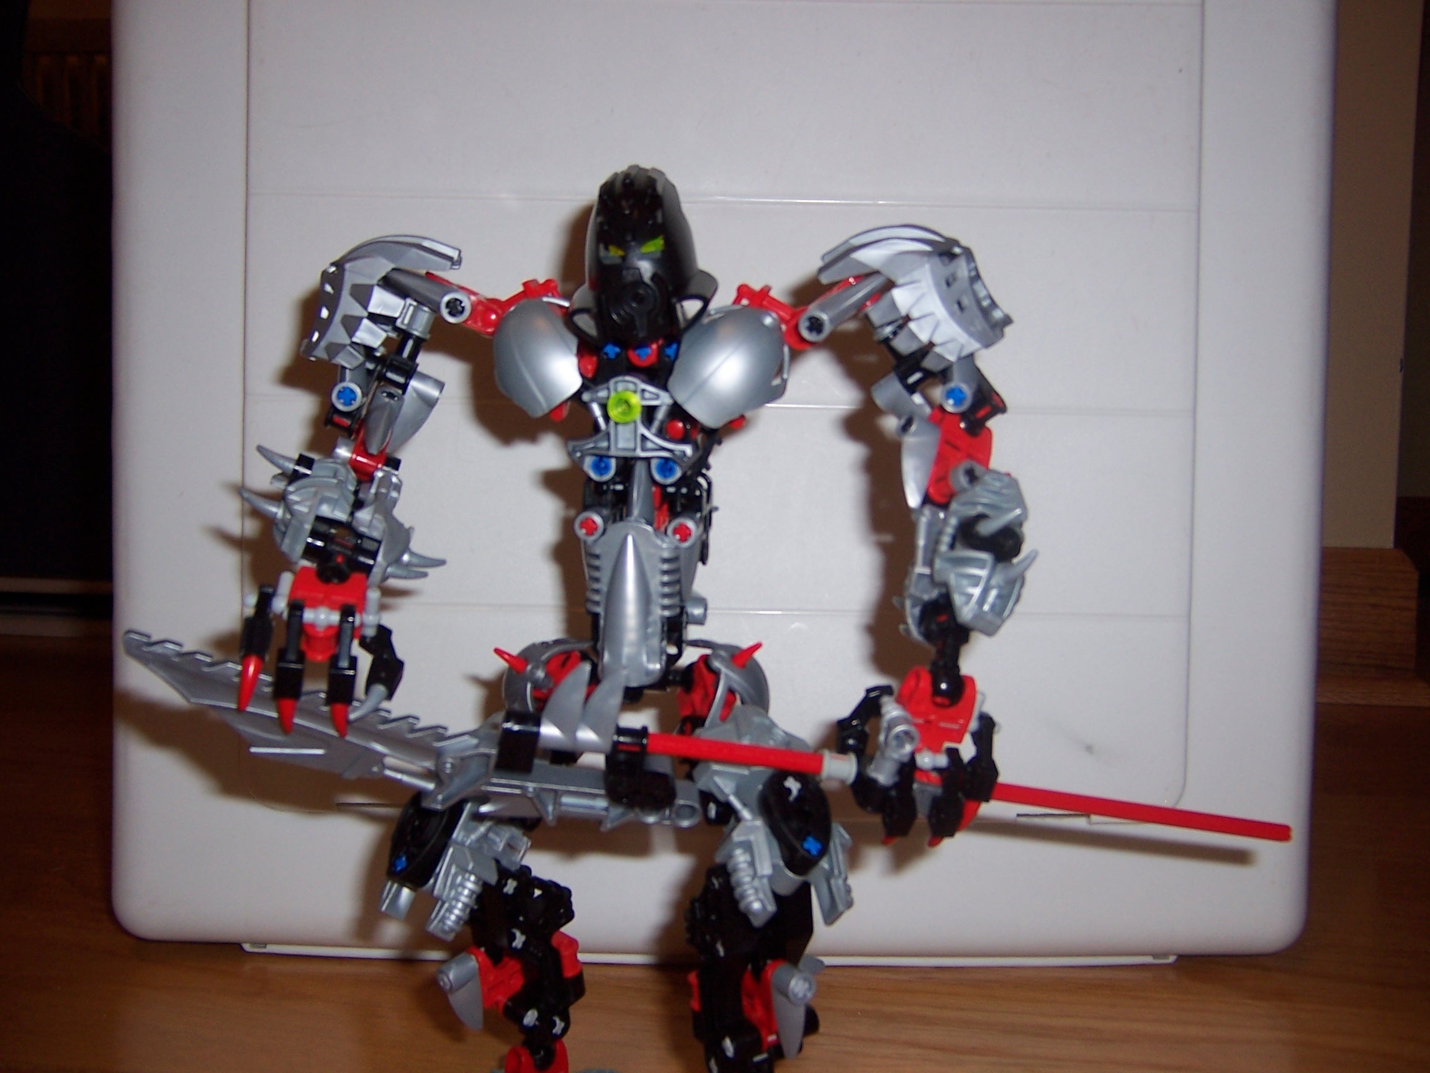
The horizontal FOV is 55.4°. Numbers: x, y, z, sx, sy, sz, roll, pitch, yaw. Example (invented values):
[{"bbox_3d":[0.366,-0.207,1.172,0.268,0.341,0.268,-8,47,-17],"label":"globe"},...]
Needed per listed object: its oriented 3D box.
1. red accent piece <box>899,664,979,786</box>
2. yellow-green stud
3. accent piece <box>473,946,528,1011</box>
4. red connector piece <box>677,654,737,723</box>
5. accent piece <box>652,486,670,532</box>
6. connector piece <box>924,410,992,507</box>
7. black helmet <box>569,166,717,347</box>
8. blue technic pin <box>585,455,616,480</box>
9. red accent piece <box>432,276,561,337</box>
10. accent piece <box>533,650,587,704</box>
[{"bbox_3d":[0.054,0.046,0.332,0.019,0.028,0.014,5,6,0],"label":"red accent piece"},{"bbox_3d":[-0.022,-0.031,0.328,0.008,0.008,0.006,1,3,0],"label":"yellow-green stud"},{"bbox_3d":[-0.058,0.119,0.368,0.016,0.018,0.014,1,3,0],"label":"accent piece"},{"bbox_3d":[-0.003,0.041,0.368,0.017,0.019,0.014,1,3,0],"label":"red connector piece"},{"bbox_3d":[-0.014,-0.007,0.358,0.005,0.013,0.005,1,3,0],"label":"accent piece"},{"bbox_3d":[0.062,-0.019,0.342,0.015,0.024,0.013,10,3,-6],"label":"connector piece"},{"bbox_3d":[-0.018,-0.070,0.342,0.037,0.045,0.034,1,3,7],"label":"black helmet"},{"bbox_3d":[-0.028,-0.017,0.337,0.008,0.007,0.008,1,3,0],"label":"blue technic pin"},{"bbox_3d":[-0.057,-0.060,0.358,0.035,0.017,0.013,1,3,0],"label":"red accent piece"},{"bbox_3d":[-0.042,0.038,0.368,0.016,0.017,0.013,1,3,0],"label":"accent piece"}]

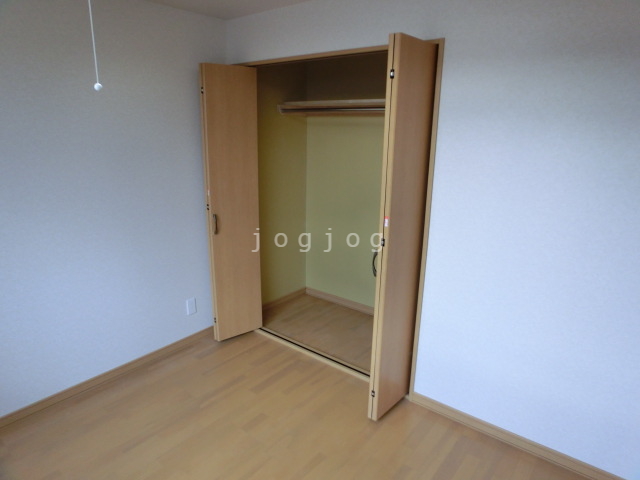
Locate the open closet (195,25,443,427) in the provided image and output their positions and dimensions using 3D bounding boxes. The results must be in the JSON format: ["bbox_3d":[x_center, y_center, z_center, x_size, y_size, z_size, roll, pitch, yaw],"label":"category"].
[{"bbox_3d":[0.125,-0.181,2.825,1.610,2.050,1.230,12,18,36],"label":"open closet"}]

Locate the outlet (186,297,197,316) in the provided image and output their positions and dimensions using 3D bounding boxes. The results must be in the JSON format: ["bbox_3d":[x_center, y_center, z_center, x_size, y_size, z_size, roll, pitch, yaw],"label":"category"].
[{"bbox_3d":[-0.961,0.501,2.917,0.011,0.121,0.073,12,18,35],"label":"outlet"}]

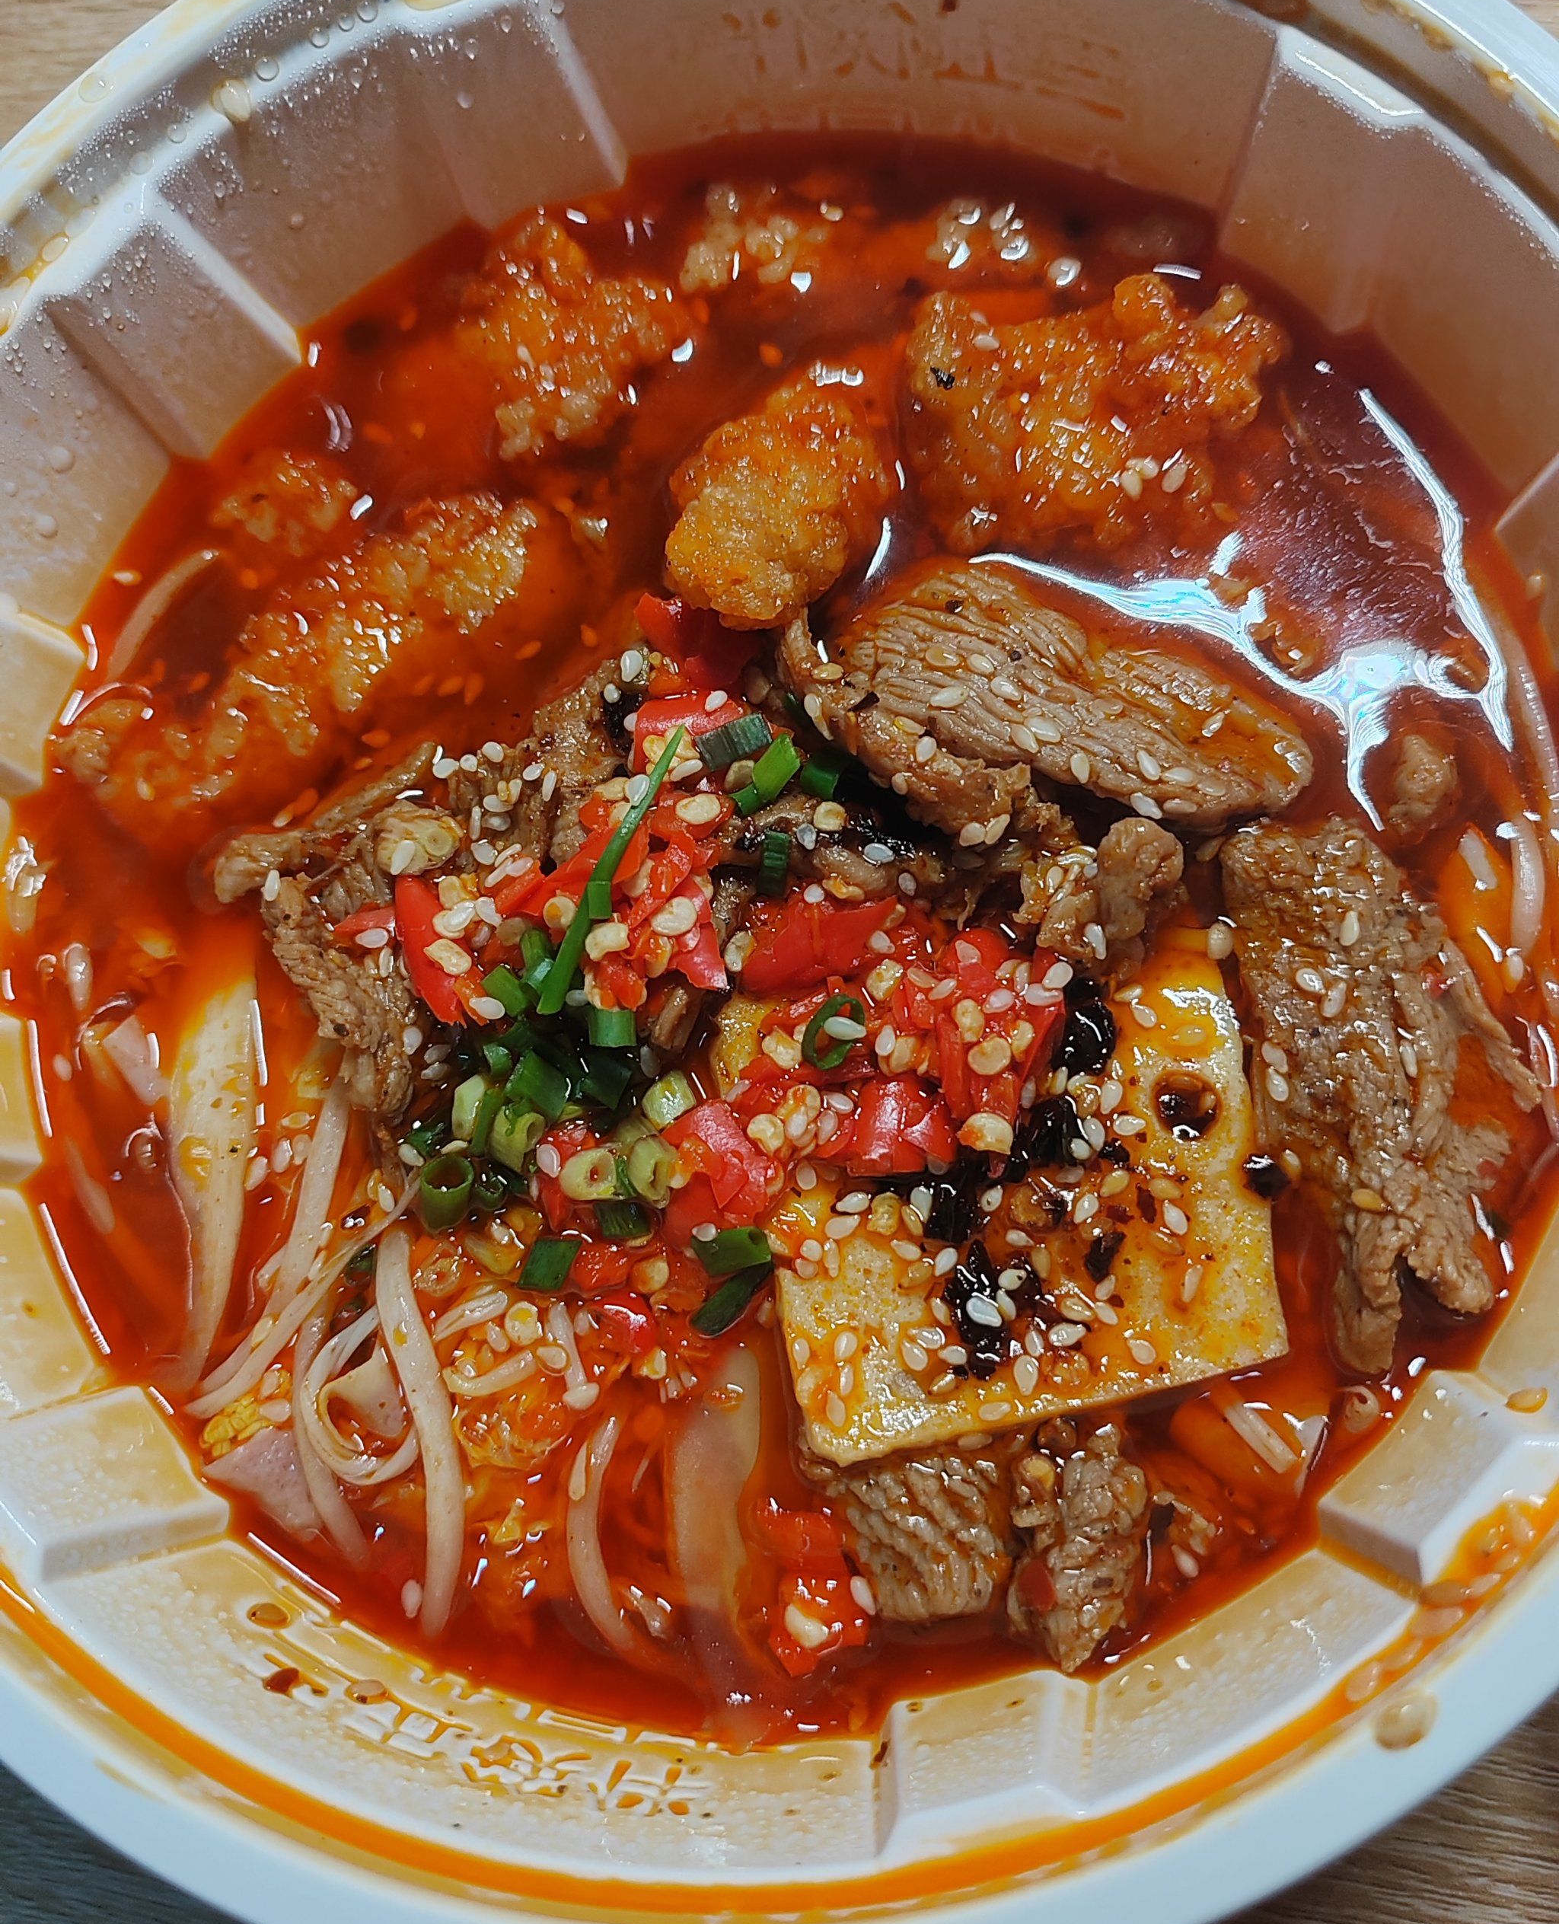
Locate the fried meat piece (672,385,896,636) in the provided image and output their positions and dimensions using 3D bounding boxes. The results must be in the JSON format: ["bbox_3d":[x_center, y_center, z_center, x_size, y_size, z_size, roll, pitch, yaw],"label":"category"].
[{"bbox_3d":[0.000,-0.051,0.179,0.024,0.019,0.031,28,85,15],"label":"fried meat piece"}]

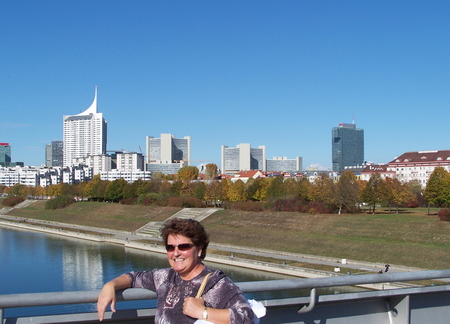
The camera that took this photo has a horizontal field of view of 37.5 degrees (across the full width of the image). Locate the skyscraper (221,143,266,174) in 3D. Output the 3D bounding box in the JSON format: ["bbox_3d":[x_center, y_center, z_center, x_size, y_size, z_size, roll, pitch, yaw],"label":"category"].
[{"bbox_3d":[36.670,15.440,1280.000,86.840,102.280,70.000,0,-2,2],"label":"skyscraper"}]

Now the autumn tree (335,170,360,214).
[{"bbox_3d":[29.550,7.180,160.000,6.270,10.730,6.200,0,-2,10],"label":"autumn tree"}]

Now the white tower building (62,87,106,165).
[{"bbox_3d":[-207.157,-35.332,986.765,60.000,153.530,22.000,0,-2,14],"label":"white tower building"}]

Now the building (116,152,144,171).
[{"bbox_3d":[-97.784,11.275,690.014,23.000,40.250,18.000,-1,-2,17],"label":"building"}]

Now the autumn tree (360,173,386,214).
[{"bbox_3d":[40.522,8.634,180.811,6.700,11.000,6.700,0,-2,0],"label":"autumn tree"}]

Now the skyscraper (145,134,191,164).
[{"bbox_3d":[-108.180,5.740,1270.000,86.160,118.710,70.000,0,-2,-5],"label":"skyscraper"}]

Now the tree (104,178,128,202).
[{"bbox_3d":[-49.400,12.712,301.743,10.000,11.050,10.000,0,-2,0],"label":"tree"}]

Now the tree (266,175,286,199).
[{"bbox_3d":[15.760,8.880,203.000,6.120,9.490,6.200,0,-2,4],"label":"tree"}]

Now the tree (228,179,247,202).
[{"bbox_3d":[4.180,10.290,222.000,6.020,8.870,6.000,0,-2,1],"label":"tree"}]

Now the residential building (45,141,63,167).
[{"bbox_3d":[-341.370,13.530,1330.000,37.090,109.280,32.000,1,-2,-14],"label":"residential building"}]

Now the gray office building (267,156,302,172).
[{"bbox_3d":[130.966,23.246,1460.051,80.000,68.530,45.000,0,-2,5],"label":"gray office building"}]

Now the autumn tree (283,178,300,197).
[{"bbox_3d":[24.062,10.868,239.769,6.800,10.530,6.800,0,-2,0],"label":"autumn tree"}]

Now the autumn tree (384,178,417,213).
[{"bbox_3d":[42.450,8.080,160.000,7.480,8.680,7.400,-1,-3,15],"label":"autumn tree"}]

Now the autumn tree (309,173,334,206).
[{"bbox_3d":[26.480,8.160,182.000,7.130,10.020,7.200,0,-2,8],"label":"autumn tree"}]

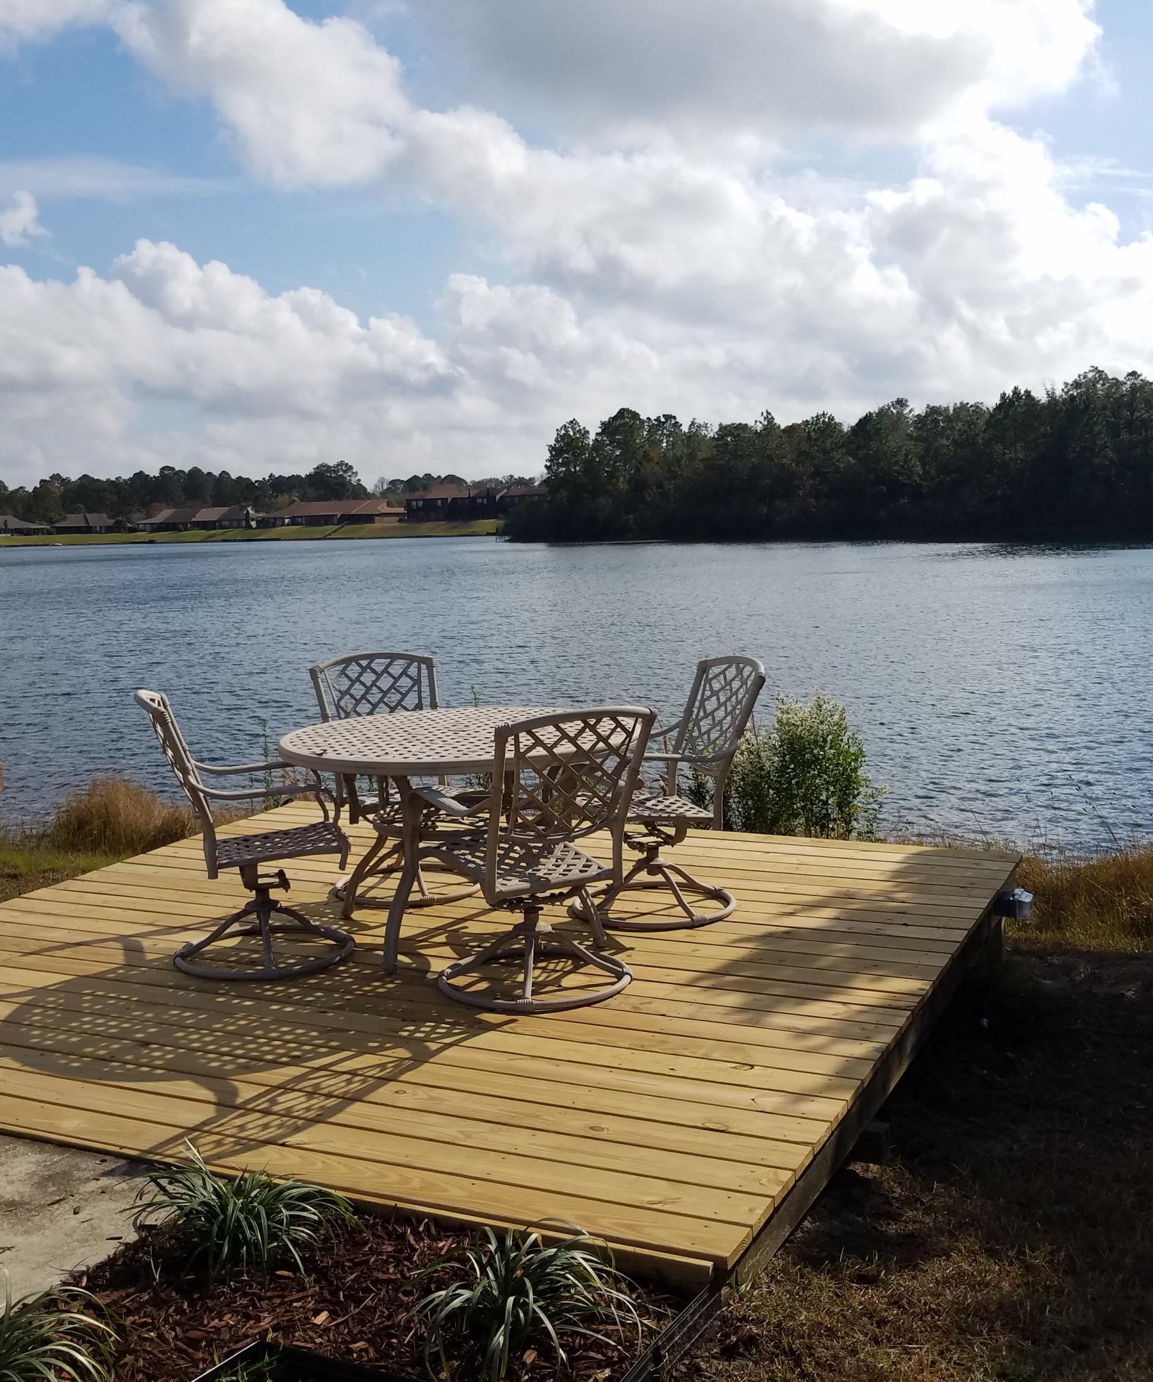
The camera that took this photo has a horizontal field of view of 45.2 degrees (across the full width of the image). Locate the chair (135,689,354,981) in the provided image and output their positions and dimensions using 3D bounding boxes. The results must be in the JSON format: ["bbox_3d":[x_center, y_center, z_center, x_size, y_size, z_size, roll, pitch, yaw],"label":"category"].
[{"bbox_3d":[-1.151,0.451,4.752,0.740,0.960,0.630,-4,8,-15],"label":"chair"}]

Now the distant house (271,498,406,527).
[{"bbox_3d":[-50.643,-37.525,293.304,29.000,5.900,14.000,-3,7,-12],"label":"distant house"}]

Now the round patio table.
[{"bbox_3d":[-0.402,0.510,5.008,1.280,0.730,1.280,-2,7,0],"label":"round patio table"}]

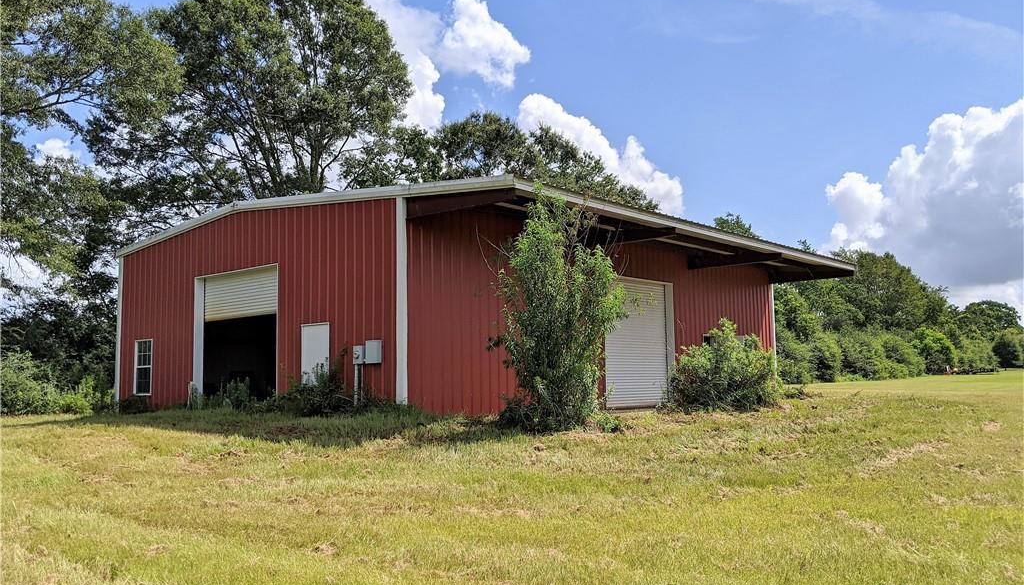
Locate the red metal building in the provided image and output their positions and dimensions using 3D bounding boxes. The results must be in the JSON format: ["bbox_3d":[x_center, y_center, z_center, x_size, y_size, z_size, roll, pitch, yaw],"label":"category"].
[{"bbox_3d":[0.165,0.870,26.073,15.408,5.299,18.563,-5,-7,40],"label":"red metal building"}]

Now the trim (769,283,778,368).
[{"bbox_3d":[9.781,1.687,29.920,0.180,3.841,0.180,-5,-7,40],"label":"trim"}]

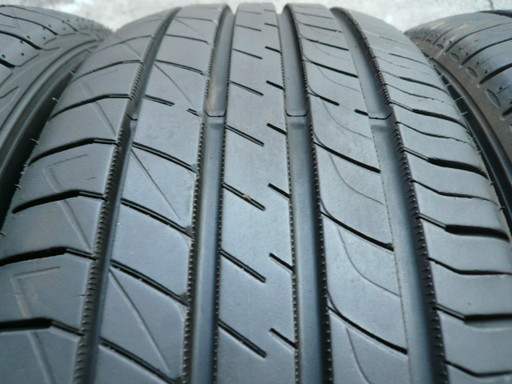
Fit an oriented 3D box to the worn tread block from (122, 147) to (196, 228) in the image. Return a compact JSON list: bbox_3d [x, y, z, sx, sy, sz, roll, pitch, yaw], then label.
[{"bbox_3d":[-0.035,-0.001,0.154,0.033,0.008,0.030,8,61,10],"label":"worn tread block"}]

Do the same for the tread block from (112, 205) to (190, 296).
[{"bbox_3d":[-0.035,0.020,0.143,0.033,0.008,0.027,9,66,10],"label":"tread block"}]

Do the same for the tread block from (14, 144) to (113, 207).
[{"bbox_3d":[-0.077,-0.005,0.167,0.047,0.009,0.027,-10,57,16],"label":"tread block"}]

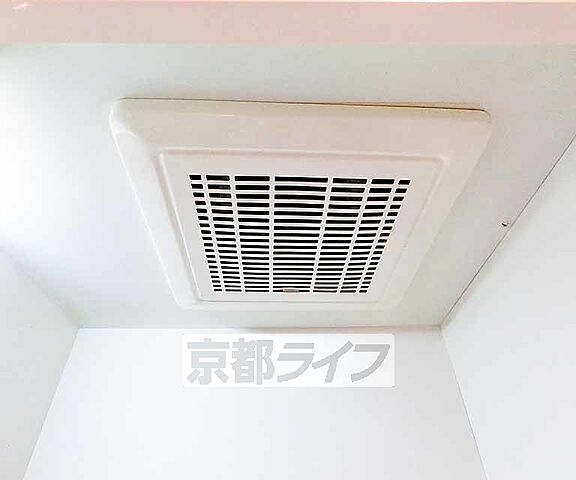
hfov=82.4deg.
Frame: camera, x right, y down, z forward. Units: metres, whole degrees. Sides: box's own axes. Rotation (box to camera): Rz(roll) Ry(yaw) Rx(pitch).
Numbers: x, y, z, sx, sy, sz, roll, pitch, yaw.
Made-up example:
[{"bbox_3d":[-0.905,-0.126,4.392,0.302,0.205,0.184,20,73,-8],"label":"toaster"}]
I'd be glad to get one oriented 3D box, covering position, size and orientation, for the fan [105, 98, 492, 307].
[{"bbox_3d":[0.011,0.006,0.437,0.375,0.022,0.375,1,-41,-2],"label":"fan"}]

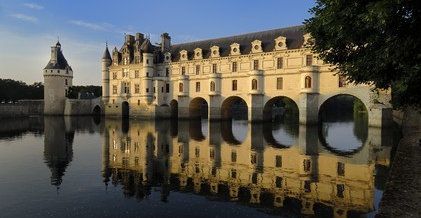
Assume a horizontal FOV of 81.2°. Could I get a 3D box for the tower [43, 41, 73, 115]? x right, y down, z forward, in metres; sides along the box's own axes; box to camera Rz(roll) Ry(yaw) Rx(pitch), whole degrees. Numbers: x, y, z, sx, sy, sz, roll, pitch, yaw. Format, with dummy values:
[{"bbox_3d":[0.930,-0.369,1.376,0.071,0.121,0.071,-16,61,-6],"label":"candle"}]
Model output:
[{"bbox_3d":[-62.773,-12.680,101.506,10.351,30.988,10.351,1,0,30],"label":"tower"}]

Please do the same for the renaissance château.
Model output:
[{"bbox_3d":[3.115,-12.194,80.172,86.043,31.115,23.812,1,0,30],"label":"renaissance château"}]

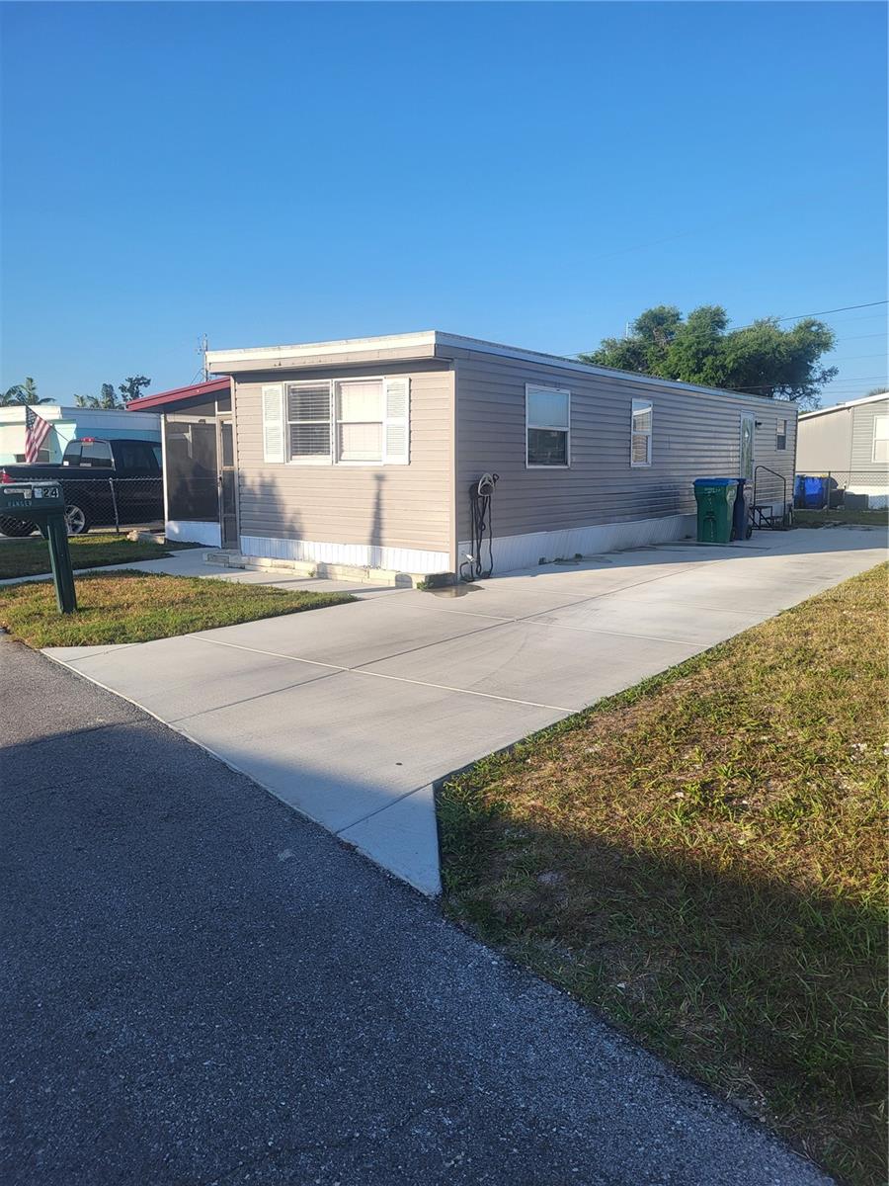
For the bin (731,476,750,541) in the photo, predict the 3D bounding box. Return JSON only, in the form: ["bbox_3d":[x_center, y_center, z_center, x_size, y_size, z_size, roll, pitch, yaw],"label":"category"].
[{"bbox_3d":[5.374,-1.569,16.547,0.620,1.100,0.740,5,10,30],"label":"bin"}]

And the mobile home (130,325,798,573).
[{"bbox_3d":[1.874,-2.684,17.901,6.150,2.870,15.450,6,10,35],"label":"mobile home"}]

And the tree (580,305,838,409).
[{"bbox_3d":[10.991,-8.127,37.673,10.499,7.825,9.764,3,9,16],"label":"tree"}]

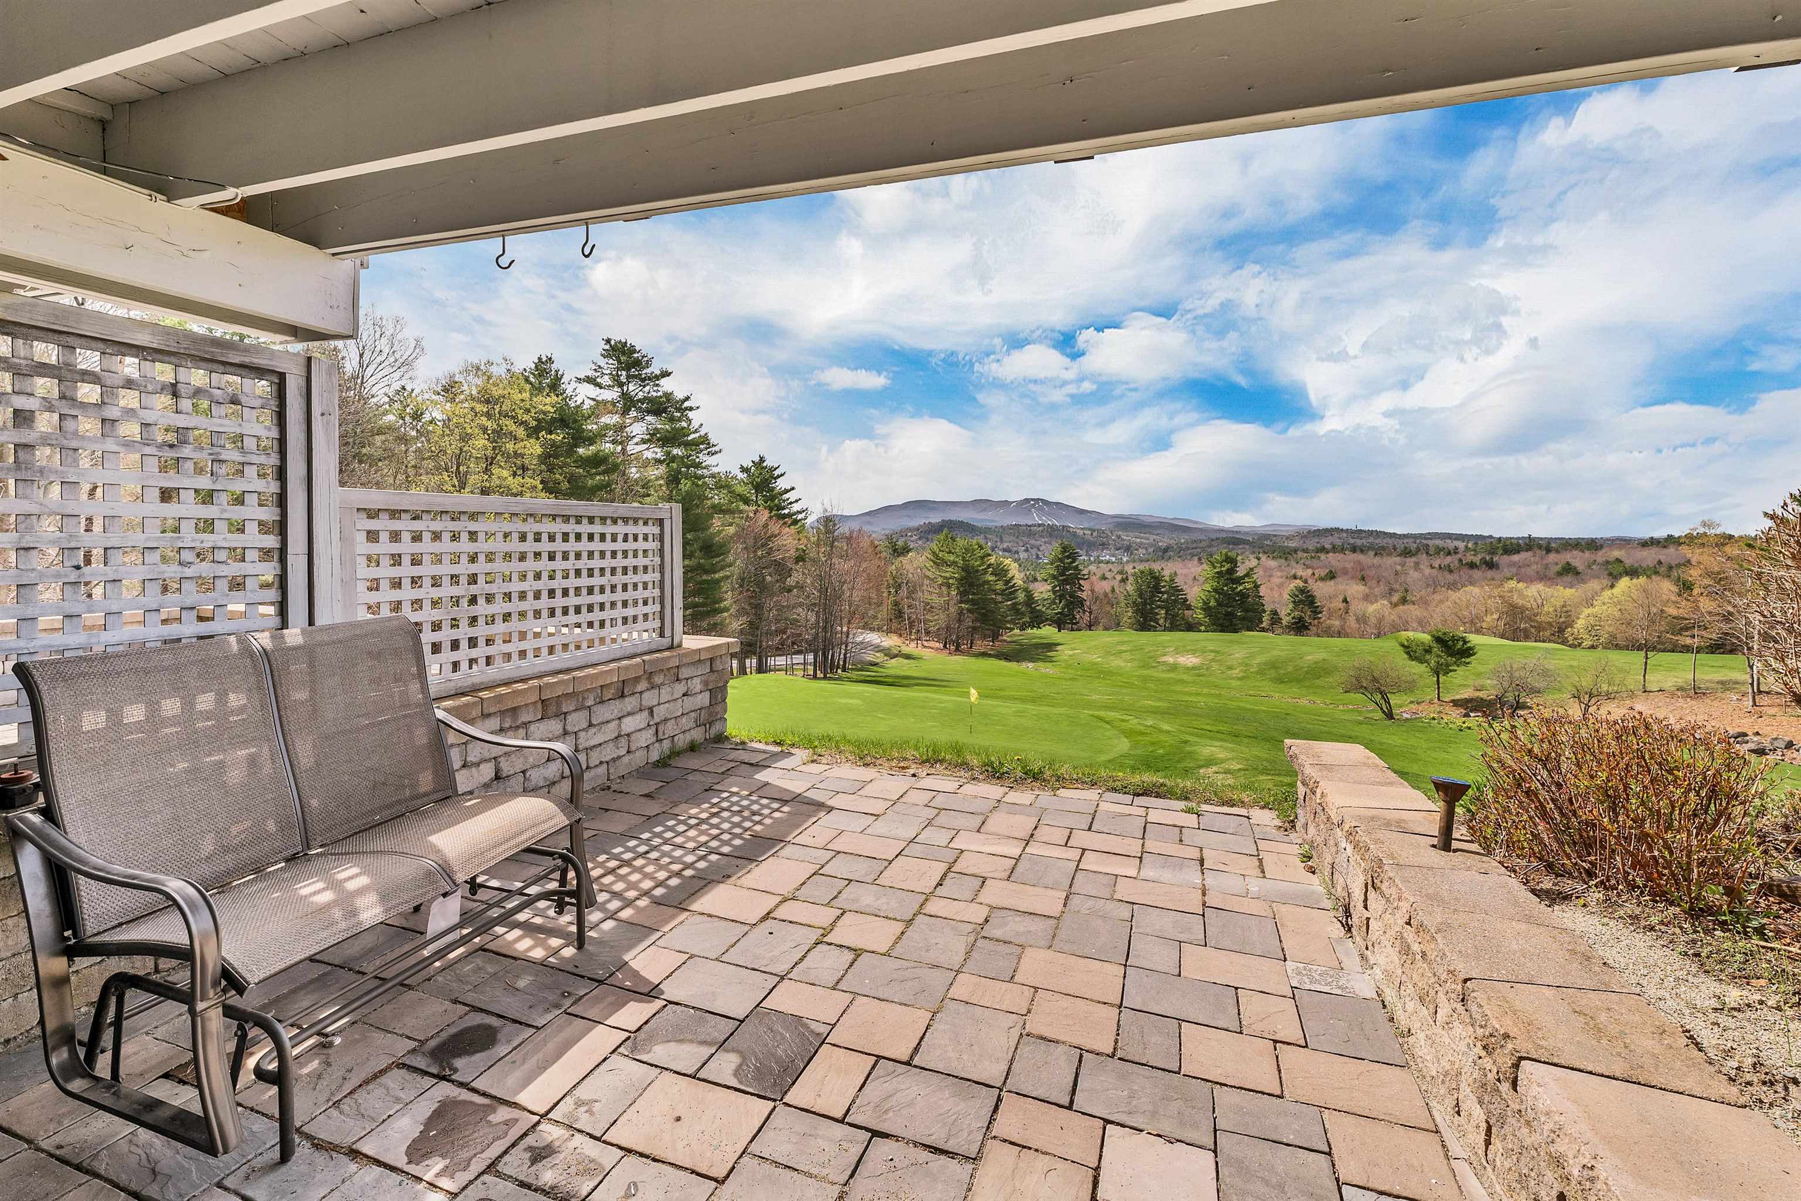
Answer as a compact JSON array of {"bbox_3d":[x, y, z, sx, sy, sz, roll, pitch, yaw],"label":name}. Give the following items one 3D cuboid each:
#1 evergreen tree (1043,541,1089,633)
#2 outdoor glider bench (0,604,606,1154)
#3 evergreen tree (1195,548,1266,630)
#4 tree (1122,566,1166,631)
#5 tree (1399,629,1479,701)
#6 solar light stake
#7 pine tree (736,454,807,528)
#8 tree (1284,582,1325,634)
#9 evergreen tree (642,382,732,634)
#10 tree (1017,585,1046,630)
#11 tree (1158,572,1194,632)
[{"bbox_3d":[25.969,-2.101,110.000,6.883,14.372,6.883,3,5,13],"label":"evergreen tree"},{"bbox_3d":[-1.445,0.598,1.881,0.813,0.932,1.010,3,5,18],"label":"outdoor glider bench"},{"bbox_3d":[51.607,-1.327,110.000,10.005,12.824,10.005,4,6,25],"label":"evergreen tree"},{"bbox_3d":[38.931,-0.113,112.000,6.589,10.581,6.589,3,5,19],"label":"tree"},{"bbox_3d":[31.469,3.750,41.000,3.856,4.368,3.856,6,7,38],"label":"tree"},{"bbox_3d":[1.620,0.629,2.049,0.096,0.208,0.096,6,7,39],"label":"solar light stake"},{"bbox_3d":[-14.617,-5.276,75.000,9.023,20.804,9.023,1,5,-11],"label":"pine tree"},{"bbox_3d":[67.468,1.411,117.000,5.906,8.937,5.906,5,6,30],"label":"tree"},{"bbox_3d":[-18.445,-6.573,60.000,7.721,23.276,7.721,0,5,-17],"label":"evergreen tree"},{"bbox_3d":[19.515,1.055,105.000,5.393,7.176,5.393,3,5,11],"label":"tree"},{"bbox_3d":[44.501,0.341,113.000,6.126,9.767,6.126,4,6,21],"label":"tree"}]

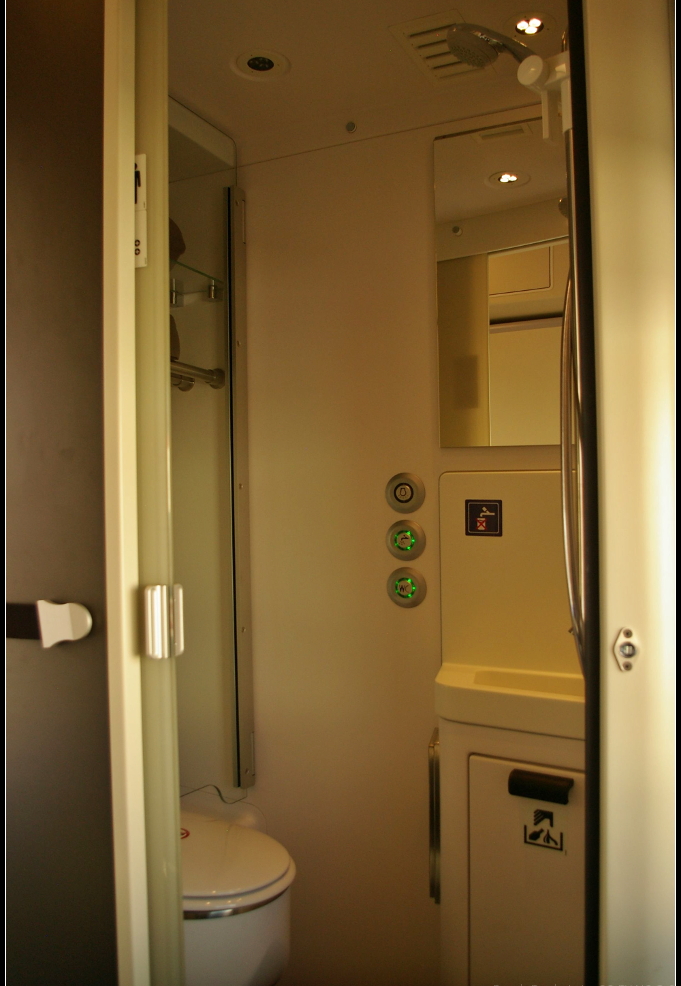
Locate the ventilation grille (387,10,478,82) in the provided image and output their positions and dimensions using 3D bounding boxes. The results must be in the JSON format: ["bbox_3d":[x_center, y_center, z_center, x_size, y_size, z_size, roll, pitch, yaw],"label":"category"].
[{"bbox_3d":[0.196,-0.837,1.444,0.127,0.020,0.235,-1,0,27],"label":"ventilation grille"}]

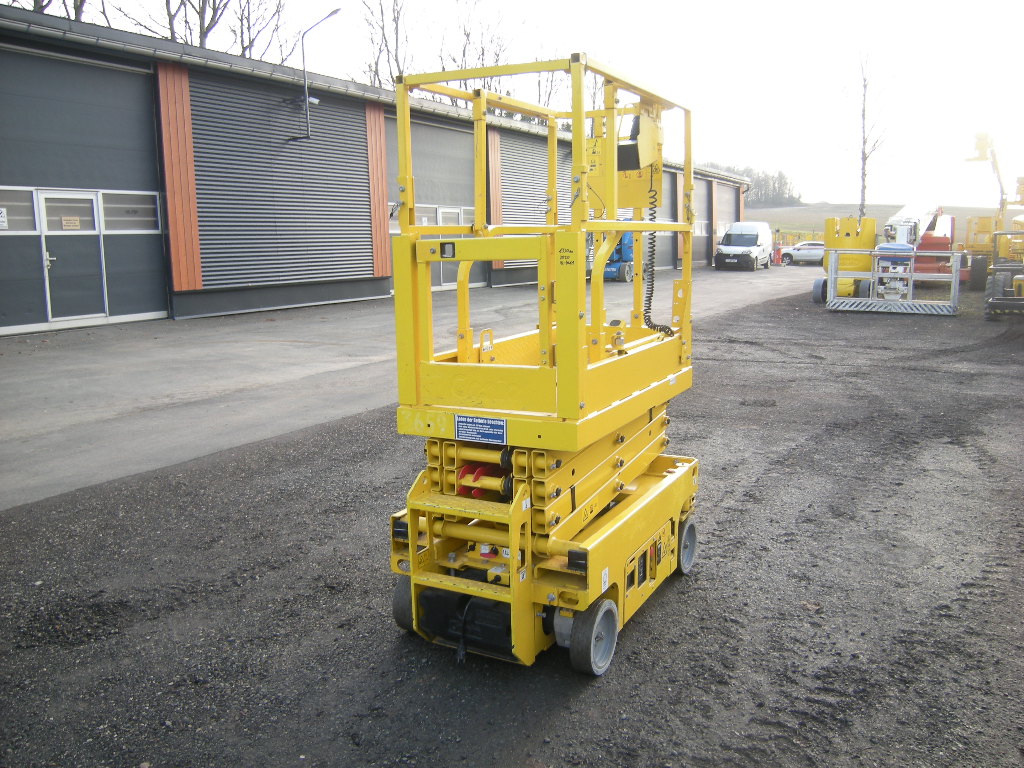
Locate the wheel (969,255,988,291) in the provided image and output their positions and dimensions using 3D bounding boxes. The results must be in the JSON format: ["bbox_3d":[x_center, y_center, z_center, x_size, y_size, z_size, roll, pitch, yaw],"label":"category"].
[{"bbox_3d":[12.040,-2.842,21.400,0.370,0.890,0.890,4,11,31],"label":"wheel"}]

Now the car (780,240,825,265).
[{"bbox_3d":[18.311,-8.083,51.500,4.400,1.550,1.820,3,10,28],"label":"car"}]

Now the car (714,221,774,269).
[{"bbox_3d":[10.470,-6.220,37.450,1.830,2.100,4.550,3,10,27],"label":"car"}]

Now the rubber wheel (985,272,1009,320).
[{"bbox_3d":[8.114,-1.452,13.900,0.310,0.760,0.760,5,11,34],"label":"rubber wheel"}]

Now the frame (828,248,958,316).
[{"bbox_3d":[7.323,-1.948,15.900,2.330,1.170,0.880,5,11,26],"label":"frame"}]

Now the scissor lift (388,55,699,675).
[{"bbox_3d":[0.156,-0.103,3.171,0.770,1.980,1.420,4,11,28],"label":"scissor lift"}]

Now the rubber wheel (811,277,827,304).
[{"bbox_3d":[6.838,-2.044,18.300,0.210,0.560,0.560,6,12,40],"label":"rubber wheel"}]

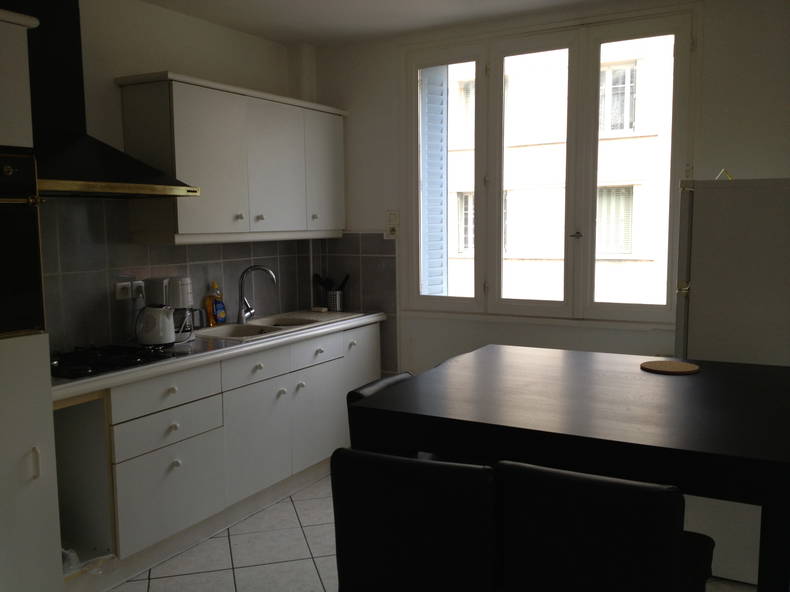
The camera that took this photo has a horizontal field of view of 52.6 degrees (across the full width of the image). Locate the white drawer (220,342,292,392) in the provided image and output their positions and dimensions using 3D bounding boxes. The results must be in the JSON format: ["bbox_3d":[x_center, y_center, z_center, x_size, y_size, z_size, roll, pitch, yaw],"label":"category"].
[{"bbox_3d":[-0.828,0.314,3.754,0.491,0.142,0.520,2,6,28],"label":"white drawer"}]

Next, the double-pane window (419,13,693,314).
[{"bbox_3d":[0.718,-0.625,4.199,1.553,1.477,0.090,3,6,31],"label":"double-pane window"}]

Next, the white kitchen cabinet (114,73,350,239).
[{"bbox_3d":[-0.755,-0.657,4.135,0.314,0.733,1.422,2,6,28],"label":"white kitchen cabinet"}]

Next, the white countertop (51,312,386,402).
[{"bbox_3d":[-0.841,0.217,3.769,0.584,0.049,2.318,2,6,28],"label":"white countertop"}]

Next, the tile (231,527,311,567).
[{"bbox_3d":[-0.527,1.063,3.371,0.328,0.010,0.328,-2,6,-17],"label":"tile"}]

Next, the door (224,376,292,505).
[{"bbox_3d":[-0.632,0.651,3.702,0.030,0.515,0.506,3,6,28],"label":"door"}]

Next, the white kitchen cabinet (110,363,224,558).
[{"bbox_3d":[-1.117,0.620,3.301,0.553,0.647,0.601,2,6,28],"label":"white kitchen cabinet"}]

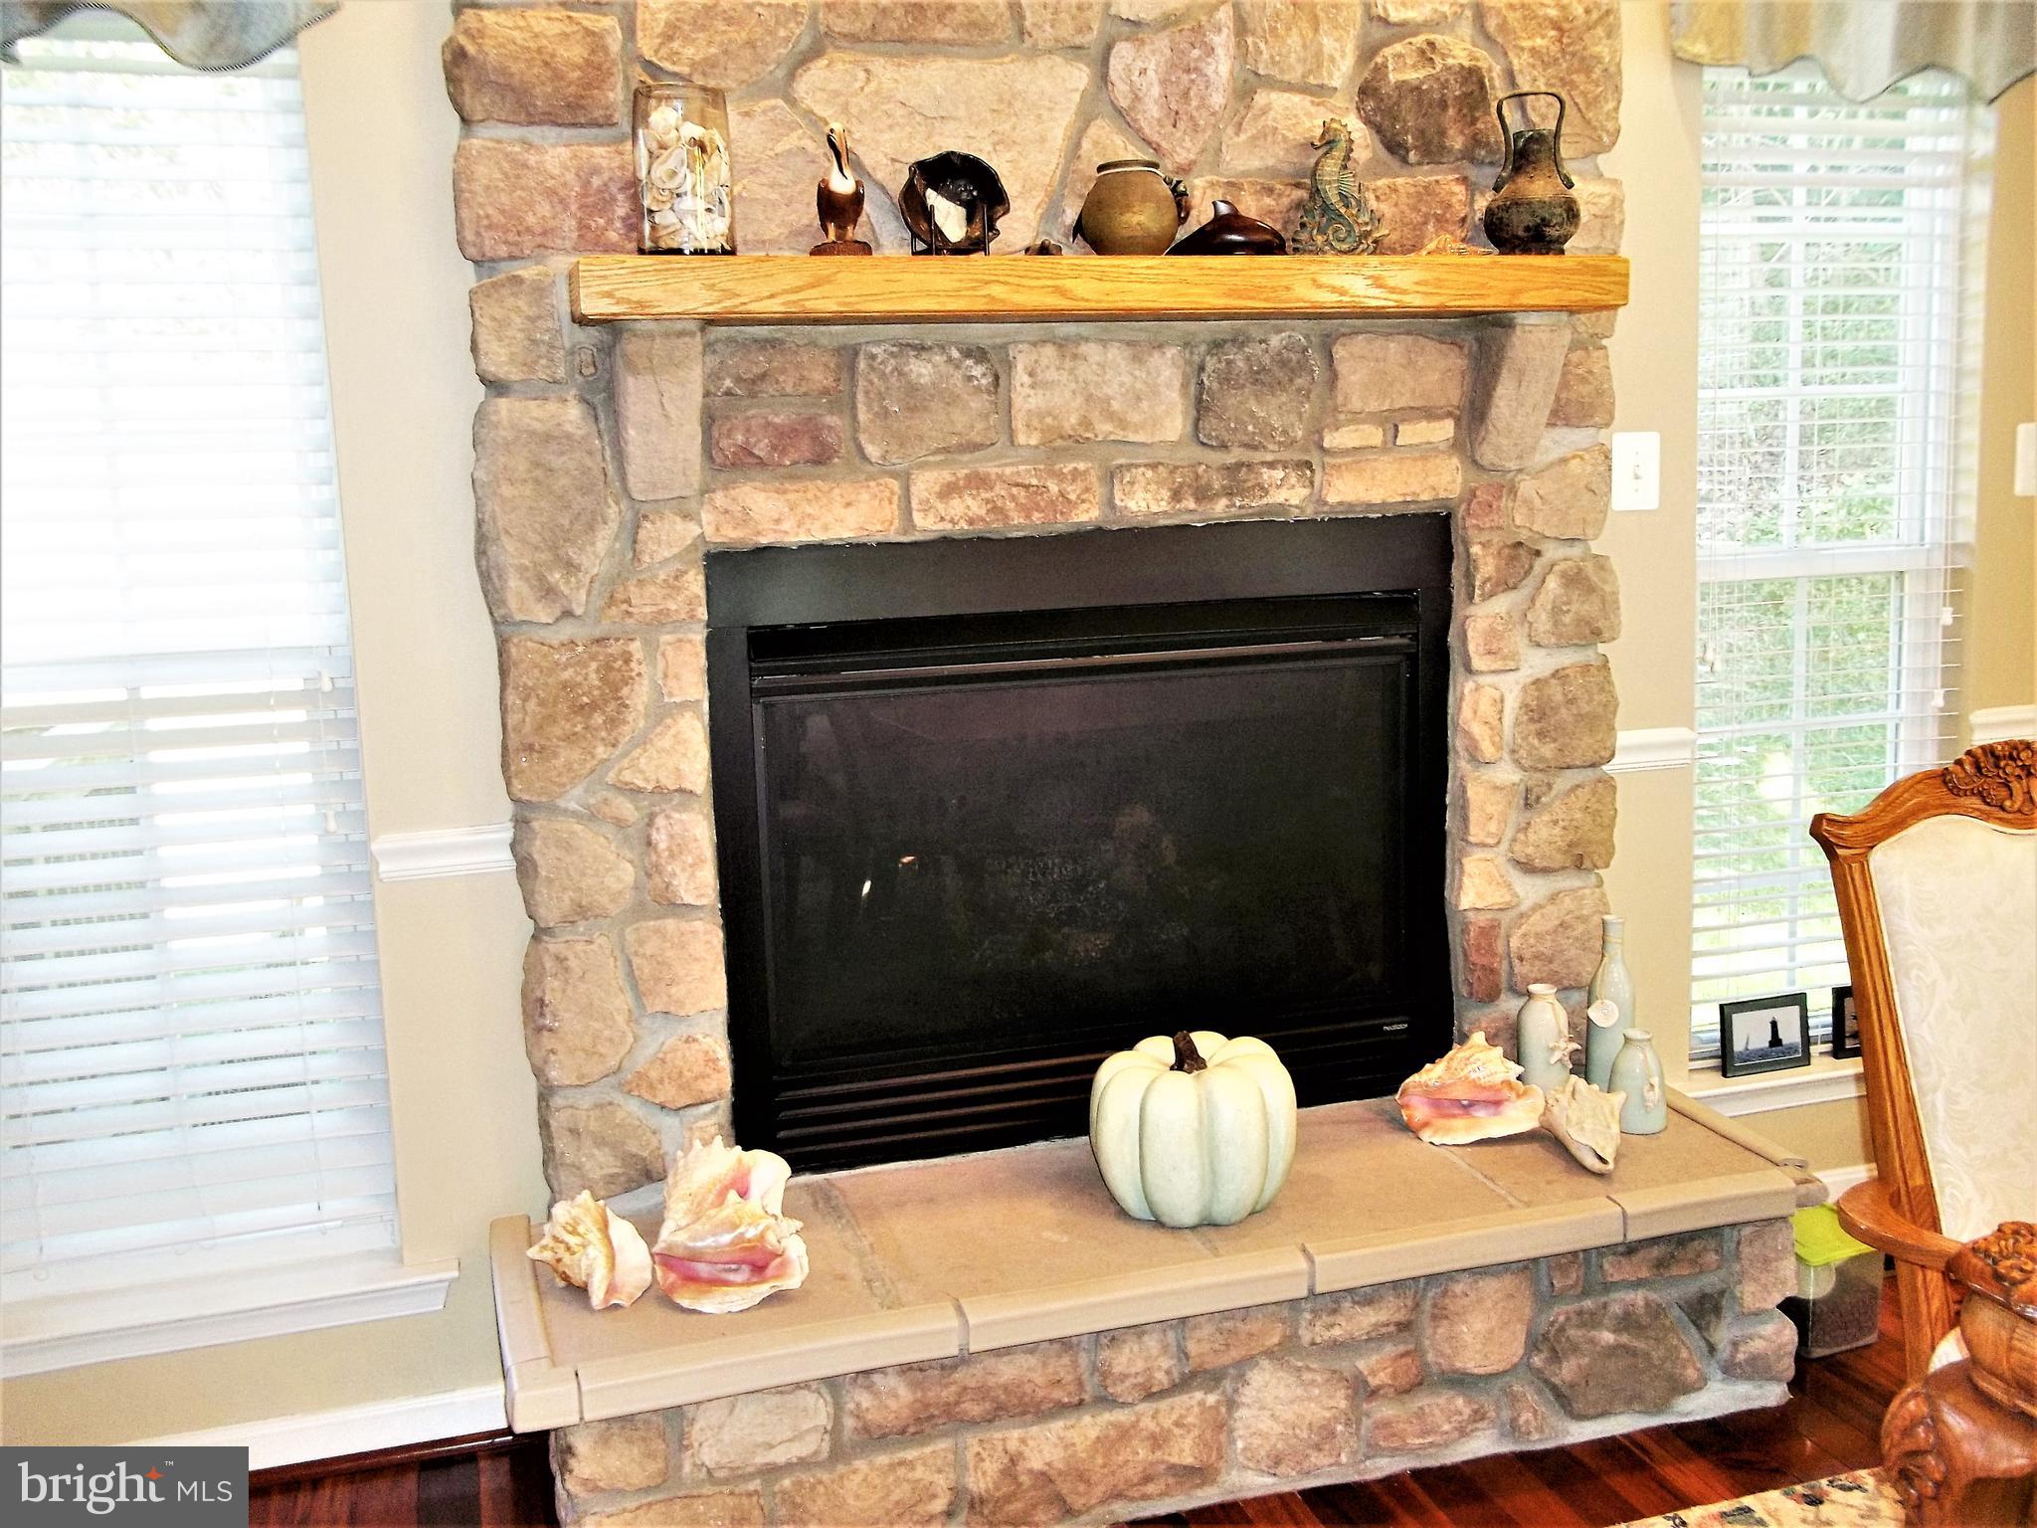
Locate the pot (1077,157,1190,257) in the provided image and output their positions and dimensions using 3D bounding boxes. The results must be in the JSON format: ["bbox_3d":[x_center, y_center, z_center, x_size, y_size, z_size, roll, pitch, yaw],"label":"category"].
[{"bbox_3d":[0.147,-0.742,2.530,0.142,0.137,0.122,-5,8,-16],"label":"pot"}]

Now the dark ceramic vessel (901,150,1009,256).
[{"bbox_3d":[-0.084,-0.720,2.451,0.143,0.140,0.090,-4,8,-17],"label":"dark ceramic vessel"}]

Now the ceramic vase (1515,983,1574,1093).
[{"bbox_3d":[0.807,0.429,2.880,0.085,0.162,0.085,-4,8,-17],"label":"ceramic vase"}]

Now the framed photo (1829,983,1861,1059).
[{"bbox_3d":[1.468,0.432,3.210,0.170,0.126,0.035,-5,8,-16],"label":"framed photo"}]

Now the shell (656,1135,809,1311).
[{"bbox_3d":[-0.344,0.547,2.262,0.182,0.175,0.190,-4,8,-17],"label":"shell"}]

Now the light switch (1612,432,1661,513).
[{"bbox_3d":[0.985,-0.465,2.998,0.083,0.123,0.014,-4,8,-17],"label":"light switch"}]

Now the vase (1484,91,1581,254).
[{"bbox_3d":[0.733,-0.830,2.689,0.133,0.236,0.132,-4,8,-17],"label":"vase"}]

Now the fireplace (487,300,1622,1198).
[{"bbox_3d":[0.131,-0.026,2.673,1.646,1.187,0.180,-5,8,-16],"label":"fireplace"}]

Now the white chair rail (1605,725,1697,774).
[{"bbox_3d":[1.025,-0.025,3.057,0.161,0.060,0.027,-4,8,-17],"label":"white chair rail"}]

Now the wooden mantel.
[{"bbox_3d":[0.142,-0.630,2.535,1.440,0.077,0.184,-4,8,-17],"label":"wooden mantel"}]

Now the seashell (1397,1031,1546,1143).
[{"bbox_3d":[0.674,0.481,2.775,0.200,0.140,0.150,-5,8,-16],"label":"seashell"}]

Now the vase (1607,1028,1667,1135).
[{"bbox_3d":[0.896,0.457,2.722,0.079,0.142,0.079,-4,8,-17],"label":"vase"}]

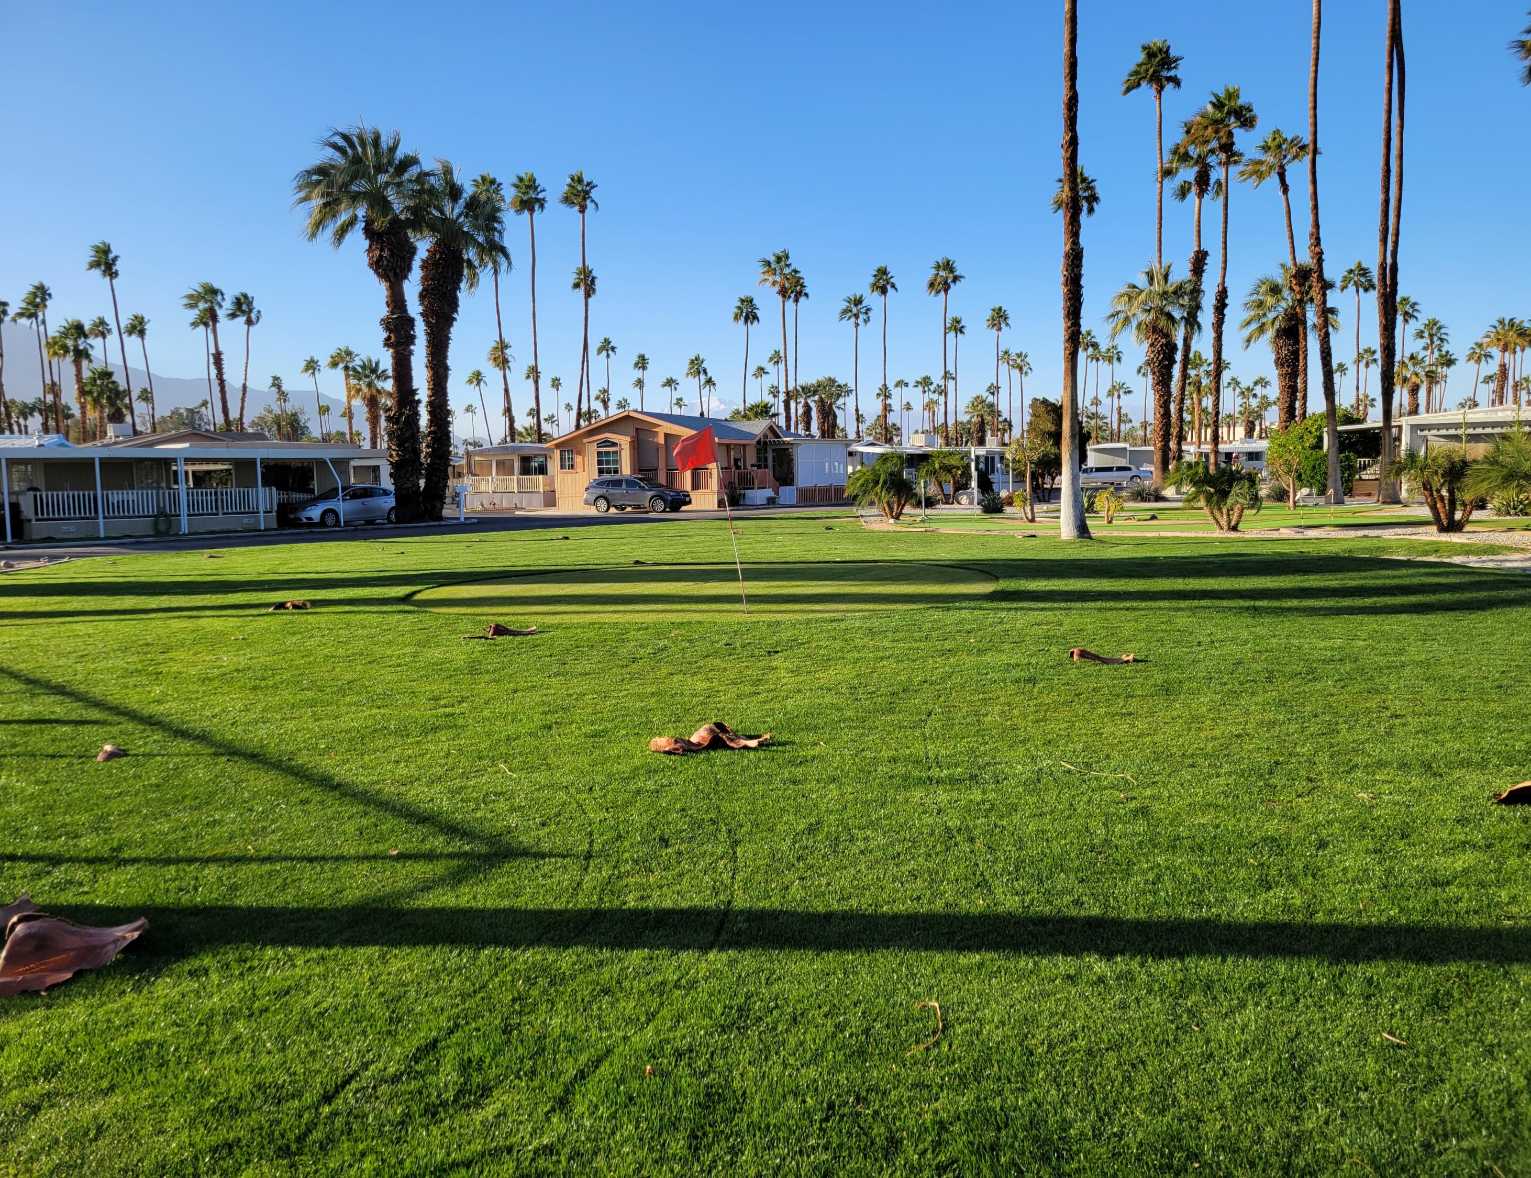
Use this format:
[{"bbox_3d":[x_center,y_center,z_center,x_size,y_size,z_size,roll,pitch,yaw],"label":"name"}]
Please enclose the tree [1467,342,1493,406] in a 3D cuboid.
[{"bbox_3d":[85.006,-21.604,140.784,3.200,15.855,3.200,2,7,31],"label":"tree"}]

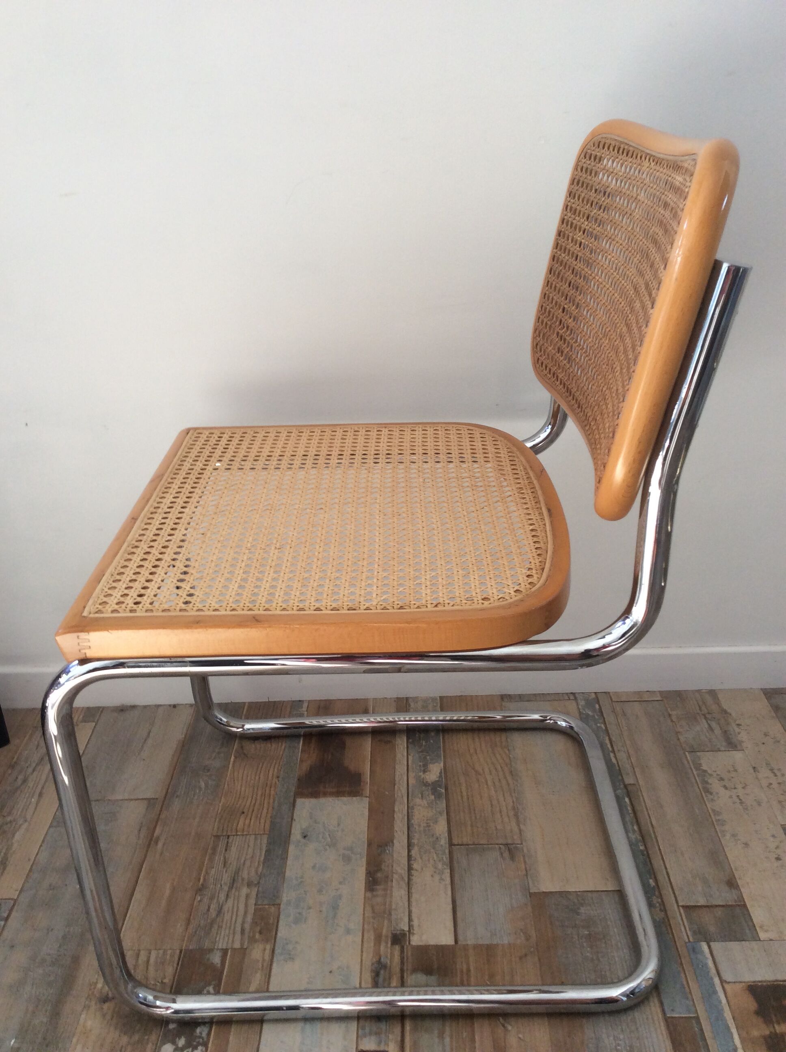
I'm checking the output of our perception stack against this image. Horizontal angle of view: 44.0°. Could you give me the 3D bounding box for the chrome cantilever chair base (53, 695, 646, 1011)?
[{"bbox_3d":[-0.009,0.195,1.084,0.558,0.419,0.483,-2,25,2],"label":"chrome cantilever chair base"}]

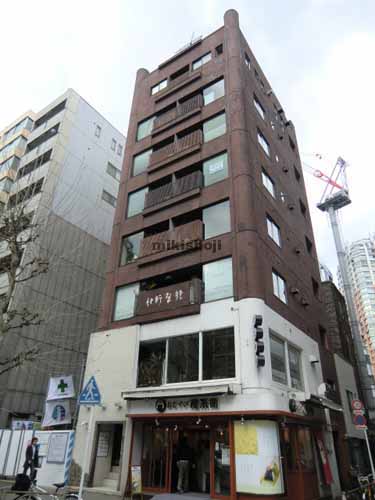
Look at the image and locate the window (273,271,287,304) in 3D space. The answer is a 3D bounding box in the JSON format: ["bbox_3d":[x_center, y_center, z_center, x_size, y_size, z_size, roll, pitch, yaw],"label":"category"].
[{"bbox_3d":[4.176,1.710,15.599,0.120,1.101,1.530,-17,-34,30],"label":"window"}]

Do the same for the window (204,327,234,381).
[{"bbox_3d":[1.164,3.886,12.925,1.347,1.816,0.120,-17,-34,30],"label":"window"}]

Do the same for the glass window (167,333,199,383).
[{"bbox_3d":[-0.126,4.377,13.954,1.545,1.847,0.124,-16,-34,29],"label":"glass window"}]

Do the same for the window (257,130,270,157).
[{"bbox_3d":[4.486,-6.299,20.562,0.124,1.182,1.542,-19,-36,32],"label":"window"}]

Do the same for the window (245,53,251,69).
[{"bbox_3d":[3.749,-11.844,21.592,0.120,0.963,0.587,-17,-34,29],"label":"window"}]

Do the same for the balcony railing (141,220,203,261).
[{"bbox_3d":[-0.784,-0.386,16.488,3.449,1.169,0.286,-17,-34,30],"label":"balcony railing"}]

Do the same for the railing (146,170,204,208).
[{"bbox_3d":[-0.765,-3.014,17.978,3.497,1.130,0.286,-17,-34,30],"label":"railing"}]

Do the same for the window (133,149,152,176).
[{"bbox_3d":[-2.793,-5.483,21.737,1.414,1.758,0.124,-16,-34,29],"label":"window"}]

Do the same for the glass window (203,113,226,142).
[{"bbox_3d":[1.485,-6.584,18.677,1.354,1.577,0.120,-17,-34,30],"label":"glass window"}]

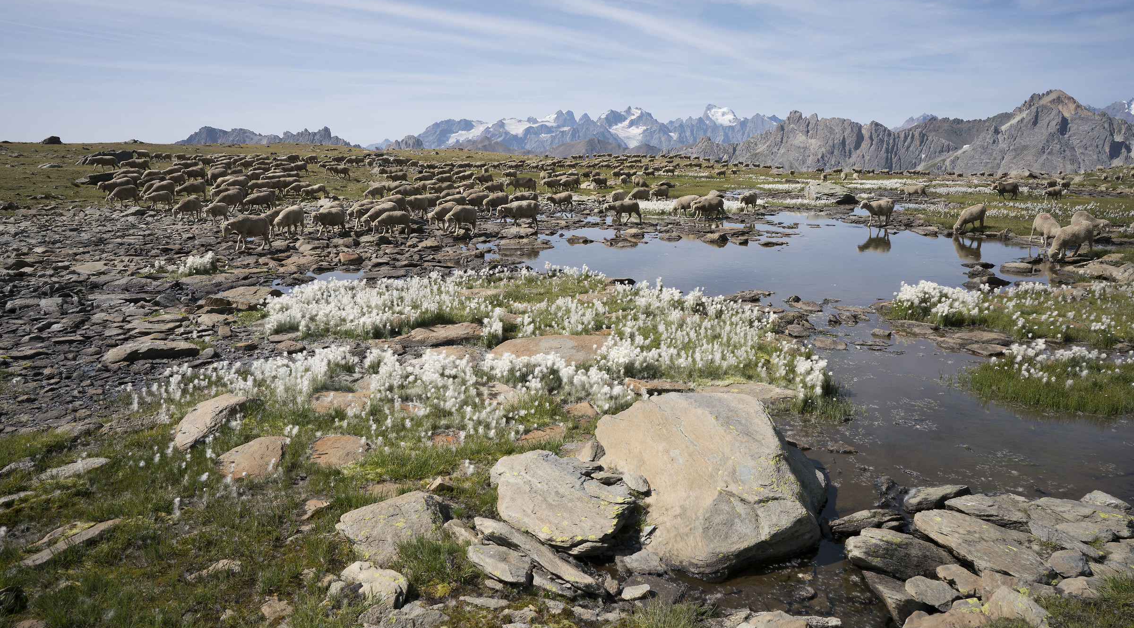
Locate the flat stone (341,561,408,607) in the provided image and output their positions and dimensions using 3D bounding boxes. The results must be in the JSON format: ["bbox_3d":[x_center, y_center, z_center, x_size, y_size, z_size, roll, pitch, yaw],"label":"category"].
[{"bbox_3d":[-0.729,1.025,2.992,0.250,0.130,0.180,2,11,10],"label":"flat stone"}]

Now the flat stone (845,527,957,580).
[{"bbox_3d":[1.446,1.040,3.420,0.450,0.145,0.235,4,12,22],"label":"flat stone"}]

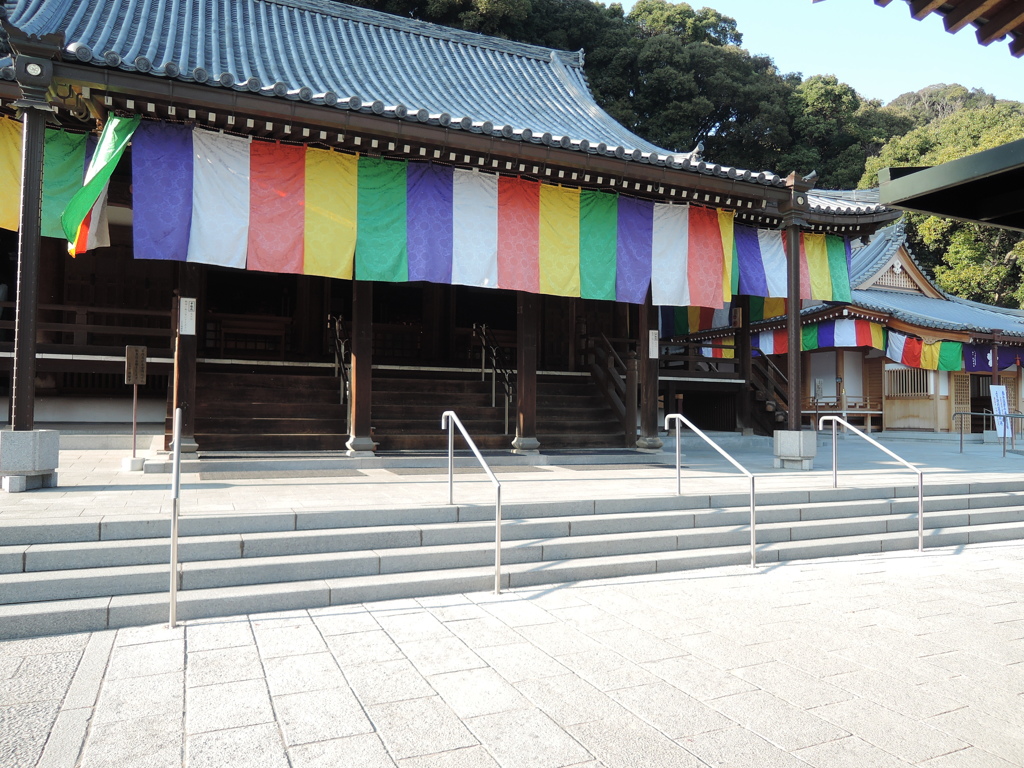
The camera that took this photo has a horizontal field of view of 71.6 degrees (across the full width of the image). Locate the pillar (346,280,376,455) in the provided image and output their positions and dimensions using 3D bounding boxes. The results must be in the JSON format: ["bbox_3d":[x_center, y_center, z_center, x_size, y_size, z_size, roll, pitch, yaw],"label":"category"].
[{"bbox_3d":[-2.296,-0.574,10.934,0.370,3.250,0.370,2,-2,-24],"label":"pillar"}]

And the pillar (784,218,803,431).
[{"bbox_3d":[4.705,-0.941,11.825,0.180,3.450,0.180,2,-2,-24],"label":"pillar"}]

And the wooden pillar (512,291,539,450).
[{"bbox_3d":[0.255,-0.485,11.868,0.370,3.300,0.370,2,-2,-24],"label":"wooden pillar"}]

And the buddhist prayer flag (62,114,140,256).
[{"bbox_3d":[-4.562,-2.206,7.891,0.750,1.550,0.400,2,-2,-24],"label":"buddhist prayer flag"}]

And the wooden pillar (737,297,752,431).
[{"bbox_3d":[5.334,-0.681,16.316,0.260,3.600,0.260,2,-2,-24],"label":"wooden pillar"}]

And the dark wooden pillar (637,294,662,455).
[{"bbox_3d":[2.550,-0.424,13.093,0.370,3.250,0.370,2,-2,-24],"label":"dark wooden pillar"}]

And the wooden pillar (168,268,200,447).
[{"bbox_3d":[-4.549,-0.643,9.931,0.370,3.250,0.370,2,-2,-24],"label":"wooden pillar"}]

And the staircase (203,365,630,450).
[{"bbox_3d":[-1.685,0.466,12.818,8.170,1.350,1.300,2,-2,-24],"label":"staircase"}]

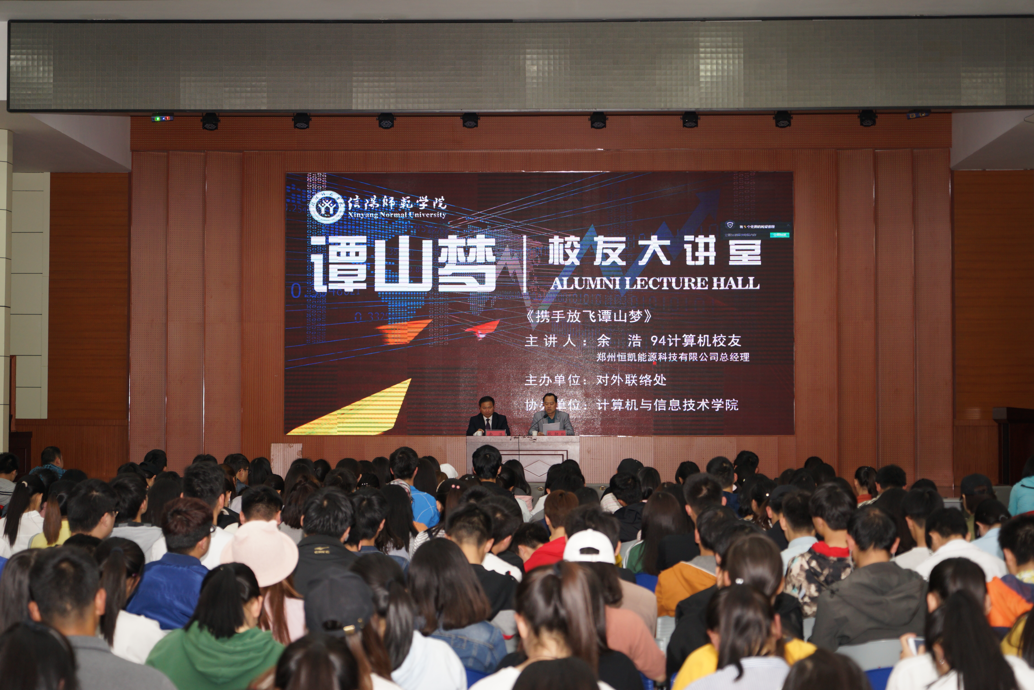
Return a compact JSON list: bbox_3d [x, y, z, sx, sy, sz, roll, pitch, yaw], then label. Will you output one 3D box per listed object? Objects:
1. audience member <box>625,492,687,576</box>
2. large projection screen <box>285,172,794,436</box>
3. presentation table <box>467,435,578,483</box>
[{"bbox_3d":[0.744,1.363,8.570,0.420,1.190,0.720,0,-2,0],"label":"audience member"},{"bbox_3d":[0.330,-0.596,23.500,7.450,3.860,0.120,0,-2,-1],"label":"large projection screen"},{"bbox_3d":[0.068,1.473,19.437,1.350,0.750,0.500,0,-2,-1],"label":"presentation table"}]

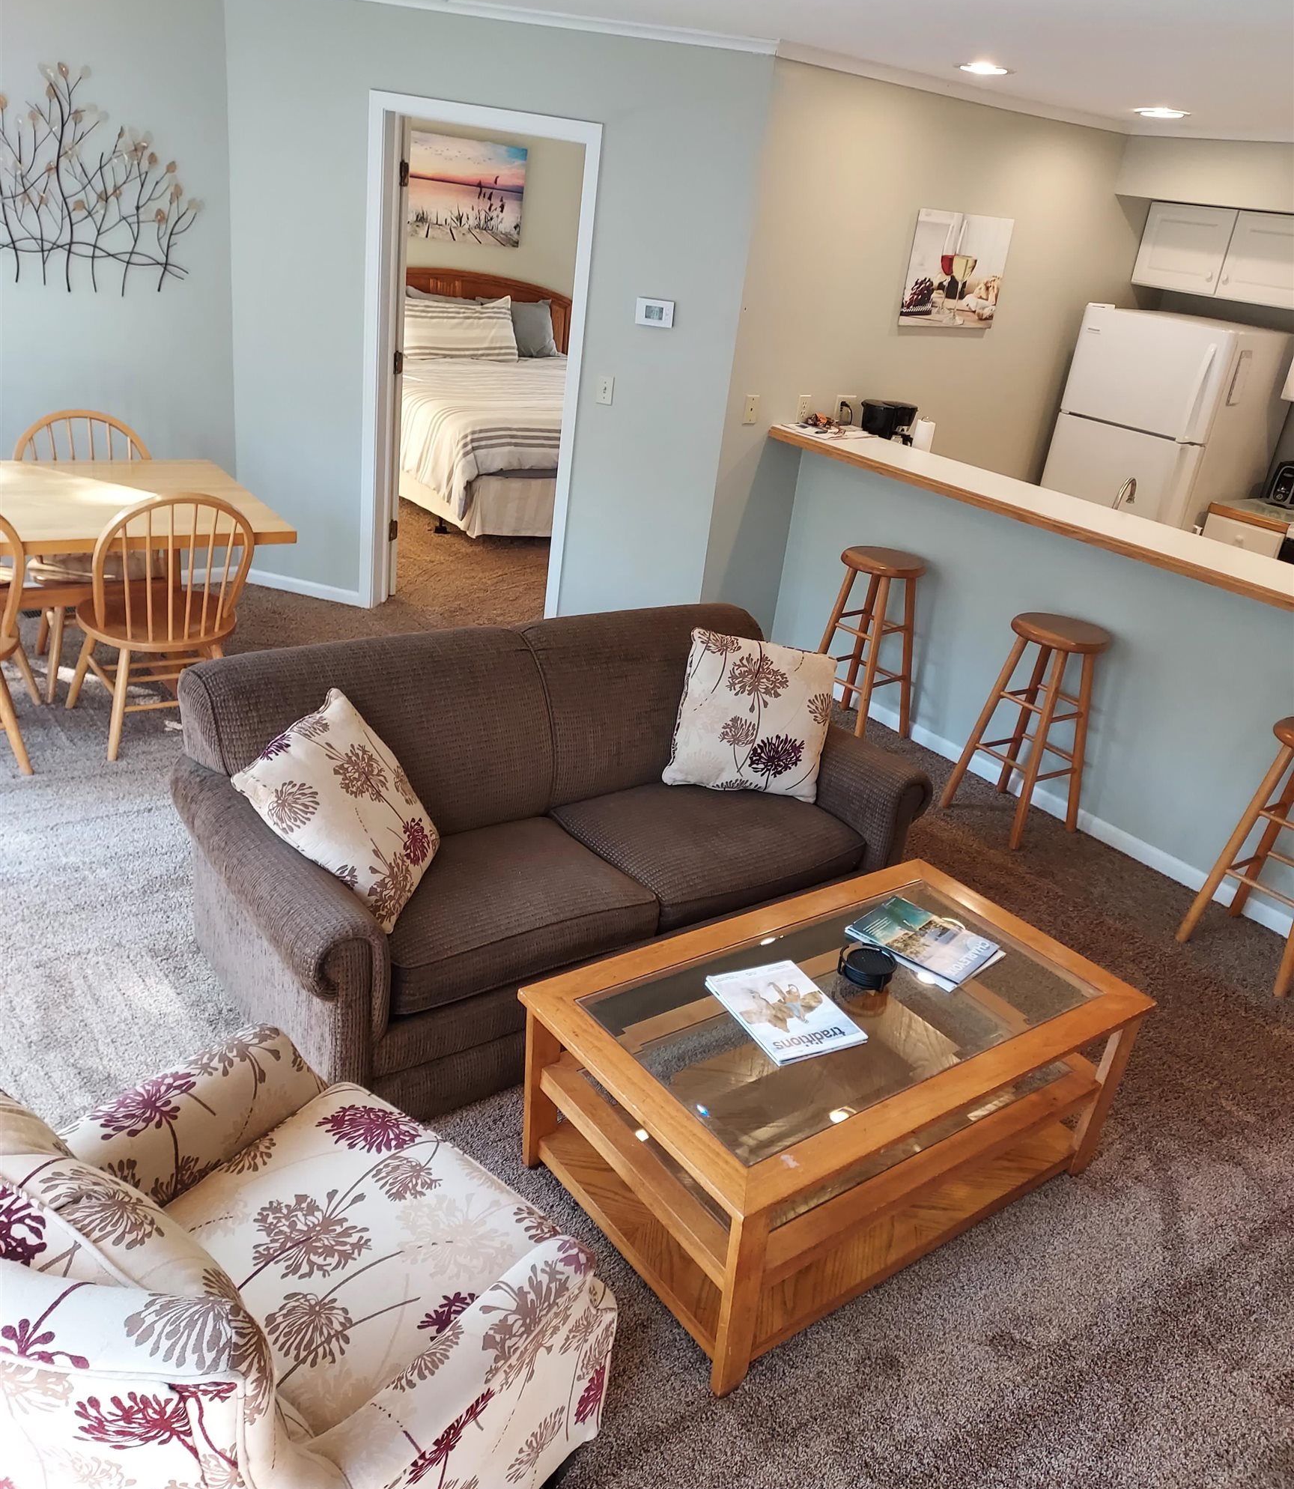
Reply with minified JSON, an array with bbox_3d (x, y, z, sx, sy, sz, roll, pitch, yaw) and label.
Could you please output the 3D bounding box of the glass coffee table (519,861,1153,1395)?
[{"bbox_3d":[0.396,0.727,2.557,1.181,0.461,0.665,-12,31,-36],"label":"glass coffee table"}]

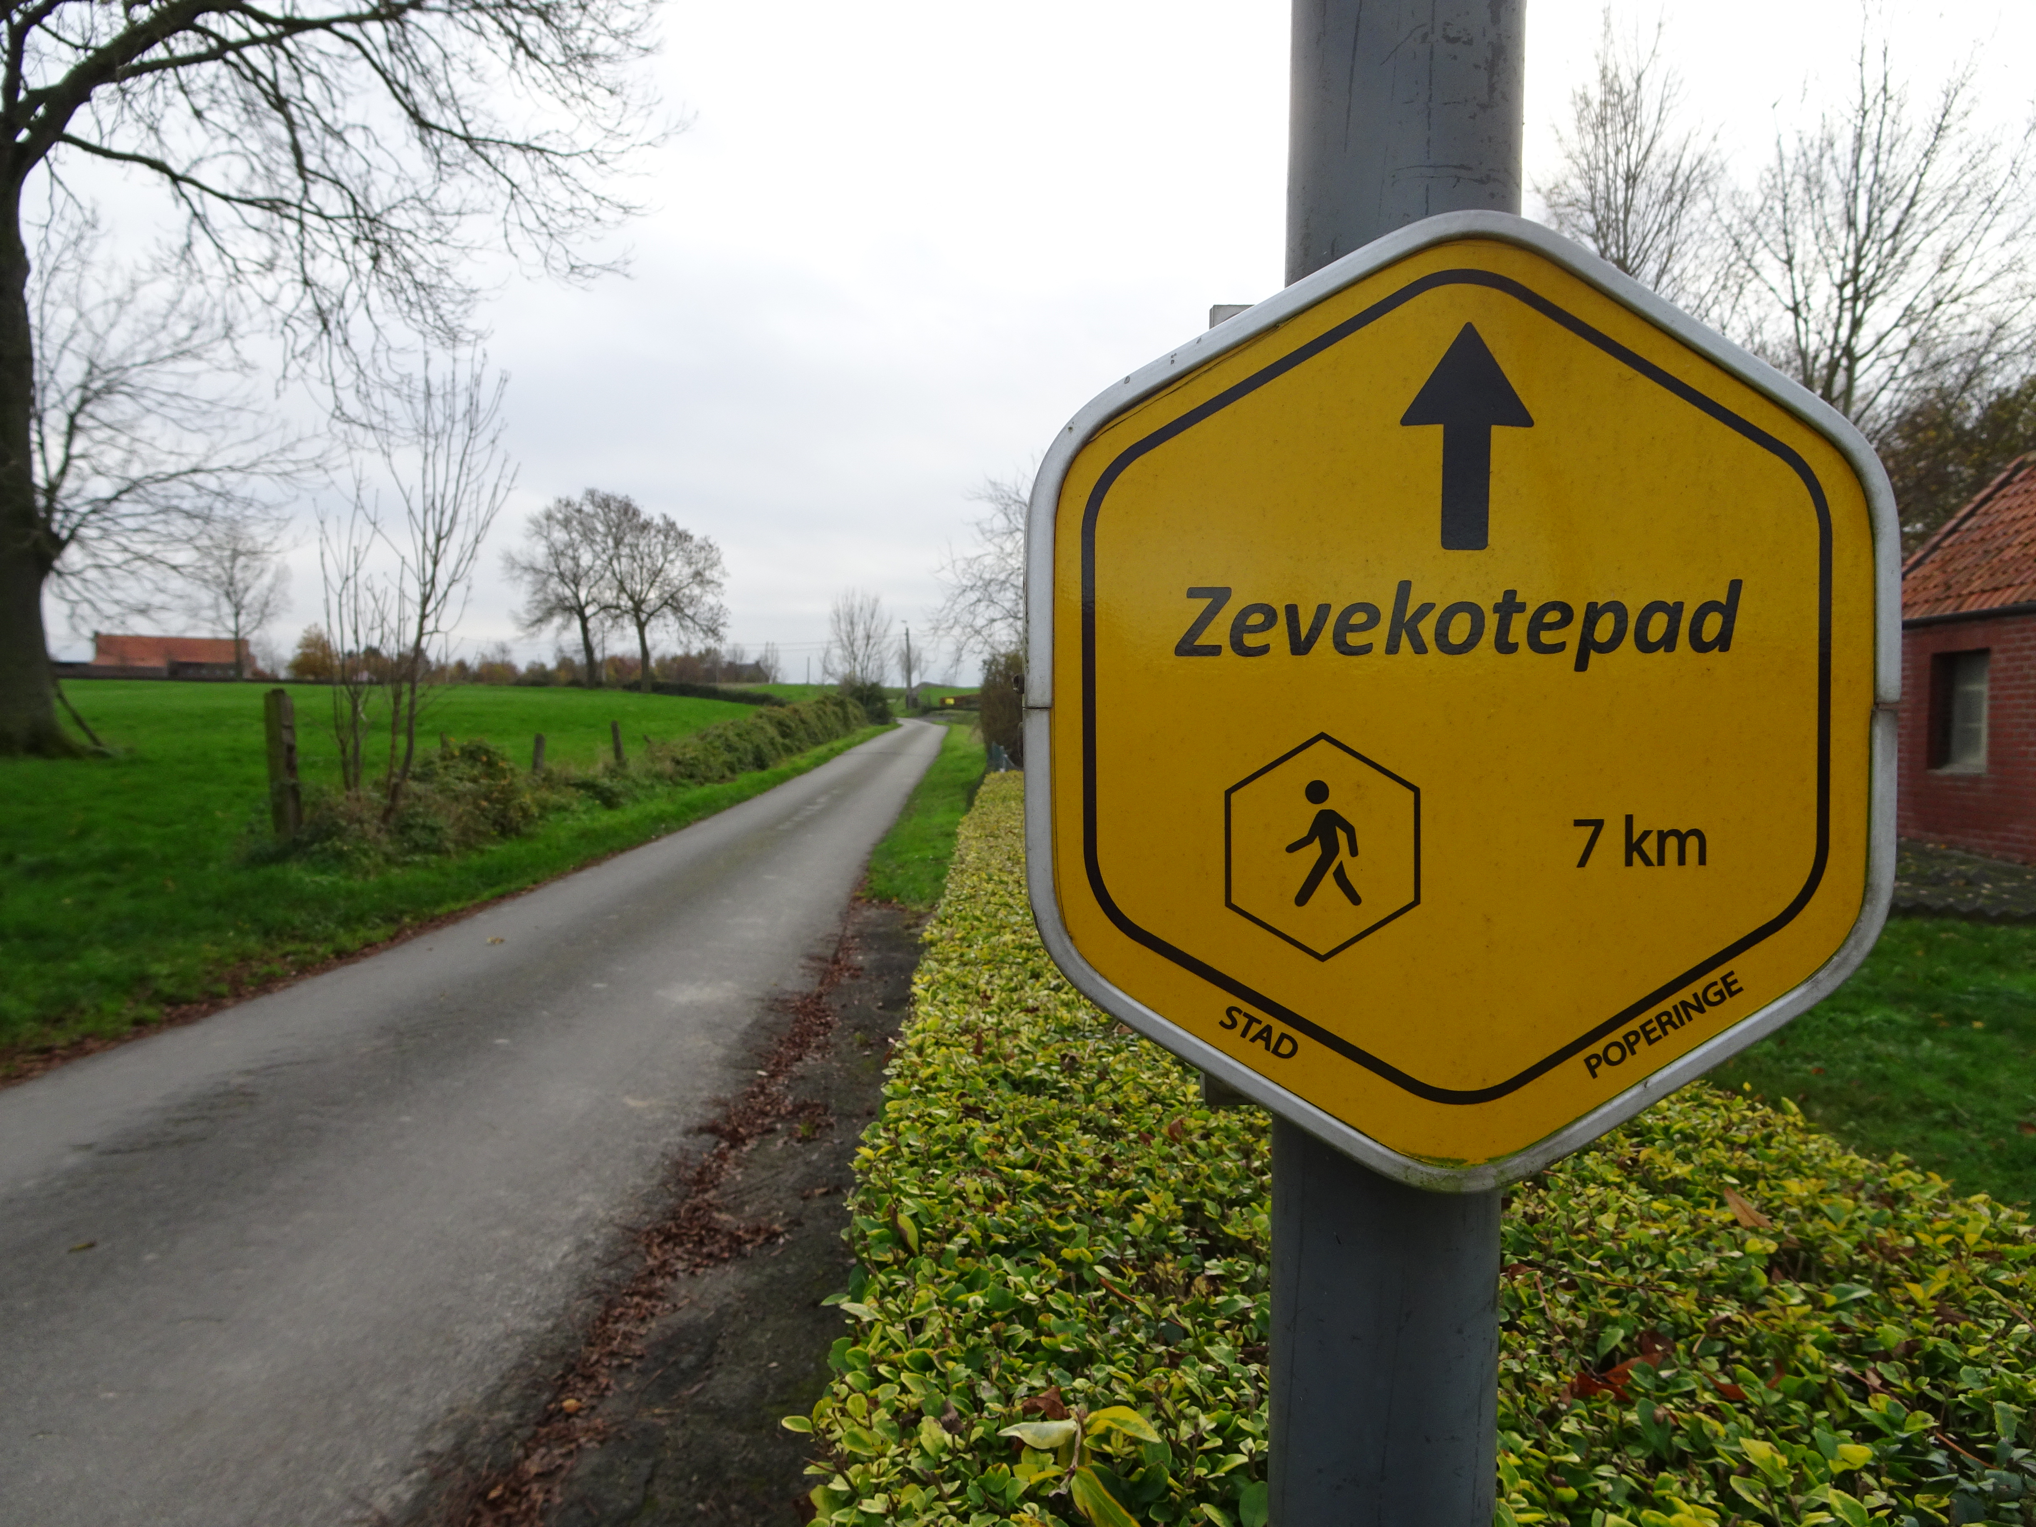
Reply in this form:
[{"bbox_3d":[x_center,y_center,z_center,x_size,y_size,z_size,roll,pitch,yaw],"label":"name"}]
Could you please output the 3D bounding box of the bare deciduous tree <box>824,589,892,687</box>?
[{"bbox_3d":[-8.649,-6.080,76.000,3.682,6.594,3.682,0,3,0],"label":"bare deciduous tree"}]

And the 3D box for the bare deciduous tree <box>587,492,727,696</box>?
[{"bbox_3d":[-22.558,-10.560,88.000,8.726,12.692,8.726,0,3,0],"label":"bare deciduous tree"}]

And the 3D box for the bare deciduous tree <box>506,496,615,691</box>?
[{"bbox_3d":[-29.256,-11.054,90.000,7.099,12.473,7.099,0,3,0],"label":"bare deciduous tree"}]

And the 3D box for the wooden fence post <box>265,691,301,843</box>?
[{"bbox_3d":[-6.923,0.015,13.300,0.230,1.454,0.200,-2,4,-35],"label":"wooden fence post"}]

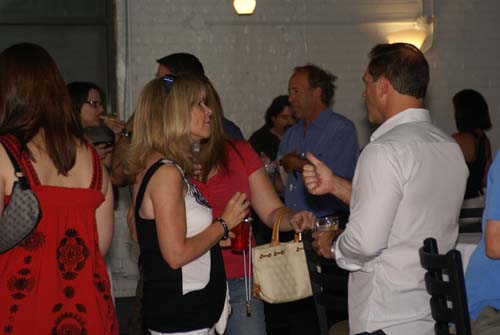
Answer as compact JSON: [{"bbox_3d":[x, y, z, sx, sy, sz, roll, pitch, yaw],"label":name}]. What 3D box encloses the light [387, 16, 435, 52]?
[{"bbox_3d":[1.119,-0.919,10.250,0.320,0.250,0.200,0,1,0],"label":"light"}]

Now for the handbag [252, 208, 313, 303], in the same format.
[{"bbox_3d":[0.129,0.321,5.300,0.230,0.330,0.110,-3,1,-30],"label":"handbag"}]

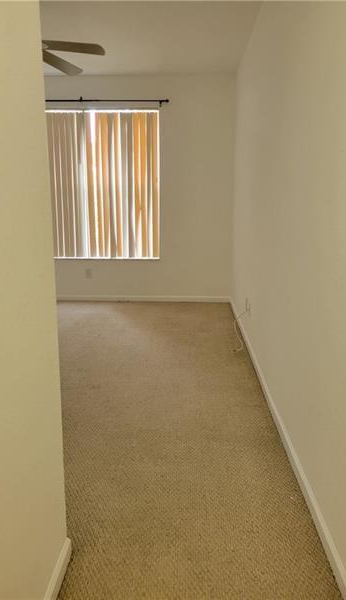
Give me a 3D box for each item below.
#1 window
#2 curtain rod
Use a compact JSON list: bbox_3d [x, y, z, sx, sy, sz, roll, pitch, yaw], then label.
[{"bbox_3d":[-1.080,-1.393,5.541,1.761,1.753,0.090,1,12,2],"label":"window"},{"bbox_3d":[-1.067,-2.311,5.259,2.016,0.090,0.100,1,12,2],"label":"curtain rod"}]

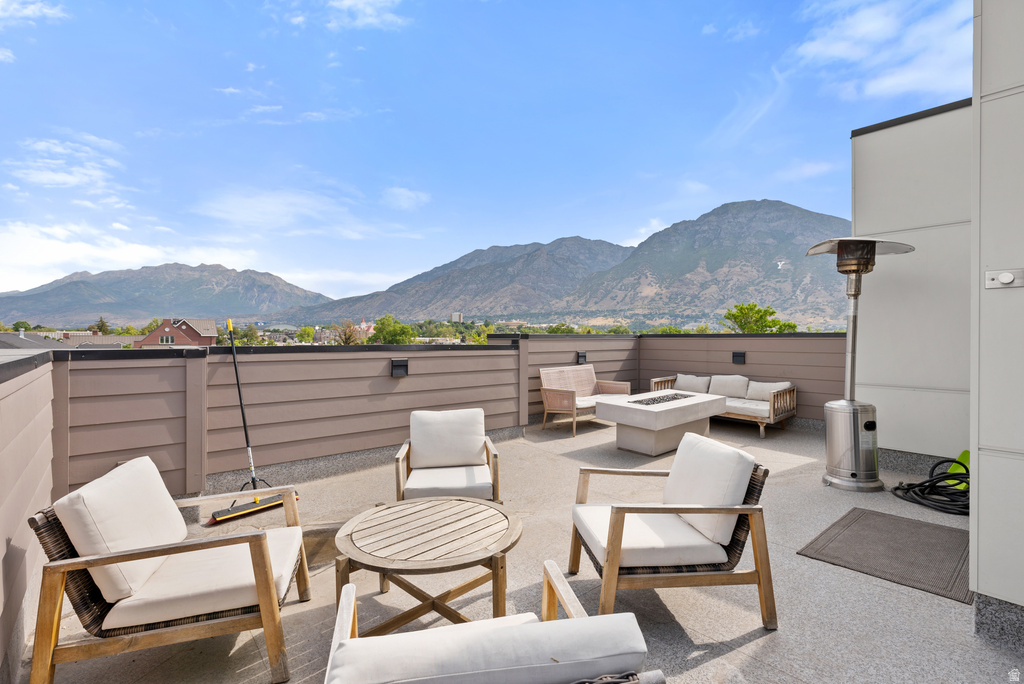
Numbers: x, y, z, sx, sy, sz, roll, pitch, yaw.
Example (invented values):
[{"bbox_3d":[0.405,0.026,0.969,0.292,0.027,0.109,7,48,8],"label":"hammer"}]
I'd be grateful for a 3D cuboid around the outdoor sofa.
[{"bbox_3d":[3.114,0.892,6.817,0.860,0.740,1.780,0,1,-41],"label":"outdoor sofa"}]

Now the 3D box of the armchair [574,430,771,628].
[{"bbox_3d":[0.756,0.903,2.311,0.820,0.780,0.620,0,0,-4],"label":"armchair"}]

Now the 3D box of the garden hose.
[{"bbox_3d":[3.535,1.164,3.735,0.800,0.240,0.660,0,1,-41],"label":"garden hose"}]

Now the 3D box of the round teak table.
[{"bbox_3d":[-0.367,1.070,2.090,0.820,0.455,0.820,0,0,0],"label":"round teak table"}]

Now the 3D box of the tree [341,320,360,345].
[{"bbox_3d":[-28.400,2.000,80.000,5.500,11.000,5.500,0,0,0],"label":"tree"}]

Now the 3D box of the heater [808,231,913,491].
[{"bbox_3d":[3.080,0.171,4.111,0.810,2.220,0.810,0,1,37],"label":"heater"}]

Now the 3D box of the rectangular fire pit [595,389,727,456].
[{"bbox_3d":[1.899,0.995,5.661,1.700,0.550,0.790,0,1,-42],"label":"rectangular fire pit"}]

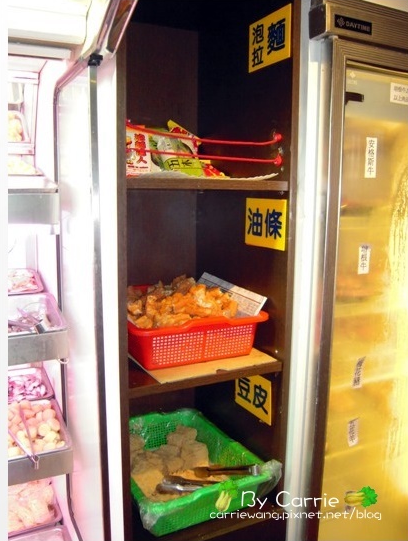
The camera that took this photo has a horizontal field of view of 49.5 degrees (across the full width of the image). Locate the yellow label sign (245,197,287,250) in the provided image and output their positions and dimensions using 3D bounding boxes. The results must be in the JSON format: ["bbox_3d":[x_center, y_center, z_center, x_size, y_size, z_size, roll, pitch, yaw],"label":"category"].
[{"bbox_3d":[0.148,-0.113,1.066,0.006,0.113,0.163,-4,9,-28],"label":"yellow label sign"}]

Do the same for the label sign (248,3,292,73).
[{"bbox_3d":[0.149,-0.526,1.014,0.006,0.110,0.160,-4,9,-28],"label":"label sign"}]

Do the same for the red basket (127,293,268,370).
[{"bbox_3d":[-0.075,0.140,1.153,0.329,0.114,0.382,-3,8,-26],"label":"red basket"}]

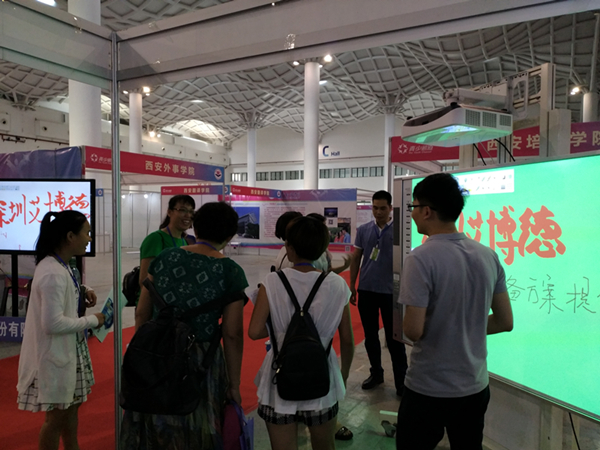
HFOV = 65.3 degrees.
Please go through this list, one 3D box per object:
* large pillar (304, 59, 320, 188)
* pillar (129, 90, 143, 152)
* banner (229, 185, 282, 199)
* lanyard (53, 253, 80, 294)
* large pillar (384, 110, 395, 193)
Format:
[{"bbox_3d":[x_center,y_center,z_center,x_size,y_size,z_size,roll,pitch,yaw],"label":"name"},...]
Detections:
[{"bbox_3d":[1.048,-6.694,40.717,1.220,14.780,1.220,0,1,0],"label":"large pillar"},{"bbox_3d":[-18.057,-7.019,51.434,1.270,14.780,1.270,1,1,27],"label":"pillar"},{"bbox_3d":[-1.424,-1.122,15.973,0.050,0.300,3.150,1,1,27],"label":"banner"},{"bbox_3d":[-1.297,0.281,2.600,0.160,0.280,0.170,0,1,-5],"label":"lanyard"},{"bbox_3d":[11.581,-7.083,60.903,1.220,14.780,1.220,1,1,27],"label":"large pillar"}]

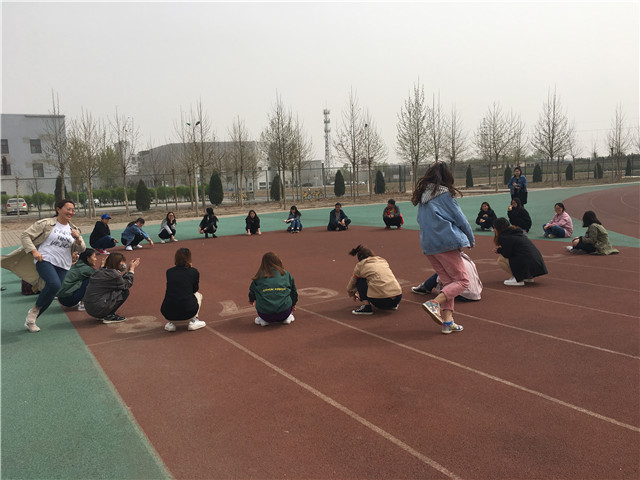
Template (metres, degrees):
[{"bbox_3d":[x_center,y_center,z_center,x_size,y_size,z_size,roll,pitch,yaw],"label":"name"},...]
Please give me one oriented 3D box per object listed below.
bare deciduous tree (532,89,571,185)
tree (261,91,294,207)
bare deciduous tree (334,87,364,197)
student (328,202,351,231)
[{"bbox_3d":[19.265,-8.461,44.333,3.100,8.261,3.100,0,7,23],"label":"bare deciduous tree"},{"bbox_3d":[-2.452,-5.109,31.300,2.050,6.600,2.050,-3,6,0],"label":"tree"},{"bbox_3d":[2.049,-6.029,34.149,2.100,7.316,2.100,-3,6,0],"label":"bare deciduous tree"},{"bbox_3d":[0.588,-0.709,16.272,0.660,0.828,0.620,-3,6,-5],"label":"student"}]

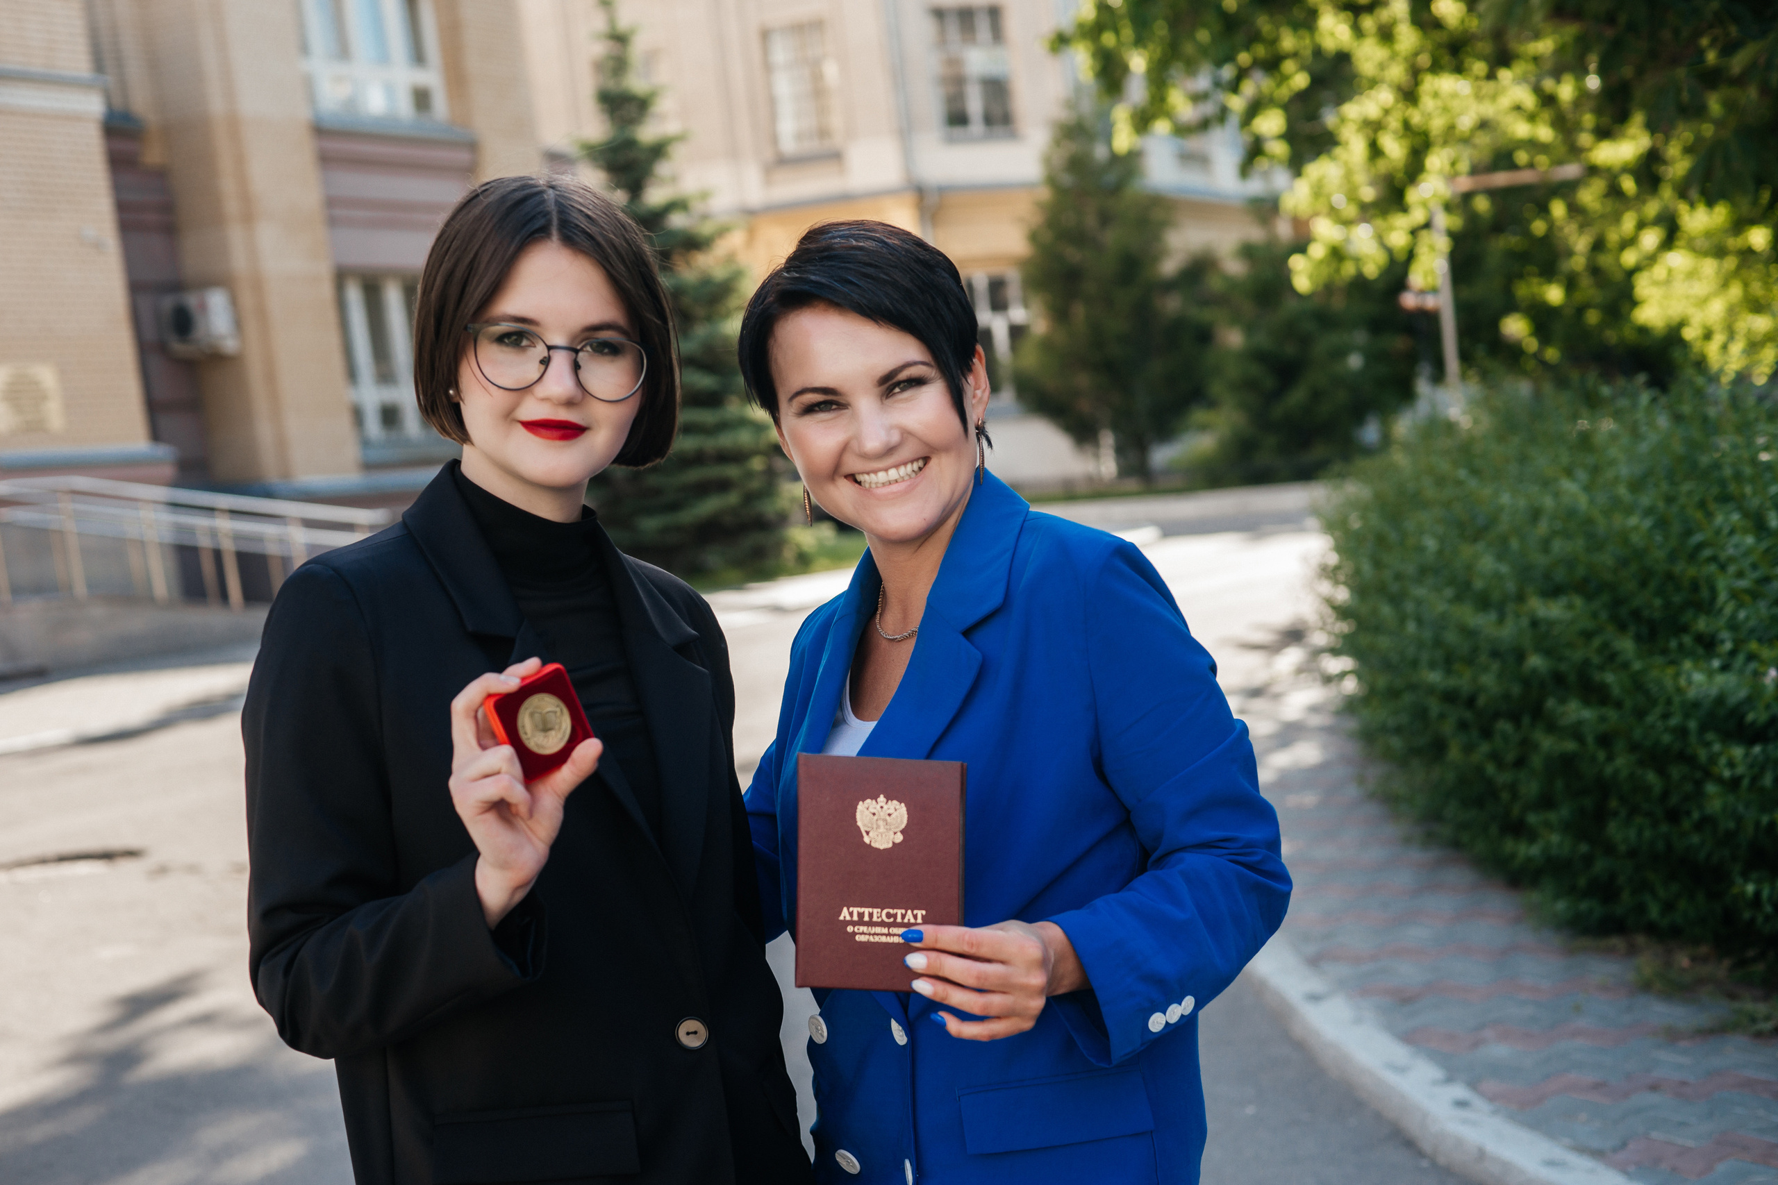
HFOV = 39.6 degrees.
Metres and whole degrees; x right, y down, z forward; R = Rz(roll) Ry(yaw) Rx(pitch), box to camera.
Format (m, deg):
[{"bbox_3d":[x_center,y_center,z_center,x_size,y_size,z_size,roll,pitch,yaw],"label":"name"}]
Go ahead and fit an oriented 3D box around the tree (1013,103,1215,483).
[{"bbox_3d":[2.624,-3.626,30.000,2.420,4.650,2.400,-8,1,0],"label":"tree"}]

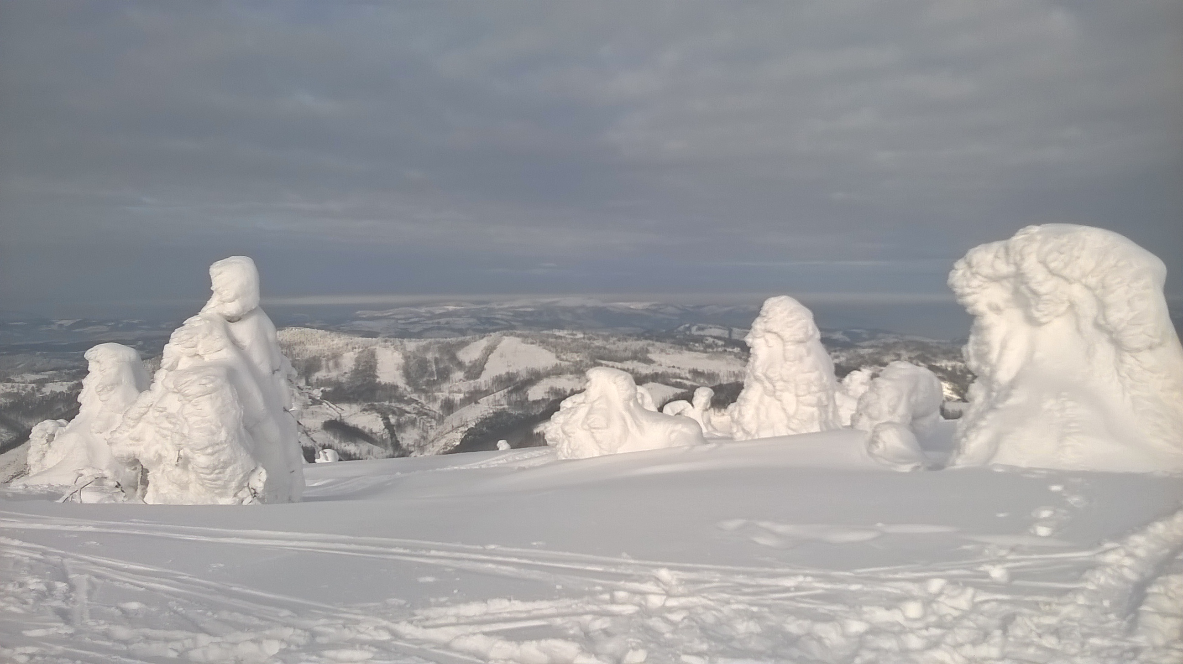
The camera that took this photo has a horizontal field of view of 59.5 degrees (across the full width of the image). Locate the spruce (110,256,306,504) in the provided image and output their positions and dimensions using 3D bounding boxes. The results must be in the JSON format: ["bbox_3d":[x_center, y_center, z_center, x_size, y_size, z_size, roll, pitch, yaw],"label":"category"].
[{"bbox_3d":[-4.267,0.539,11.500,2.134,2.708,2.000,0,2,0],"label":"spruce"}]

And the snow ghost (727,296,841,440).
[{"bbox_3d":[2.886,0.540,15.500,1.682,2.144,1.700,0,2,0],"label":"snow ghost"}]

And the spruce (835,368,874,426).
[{"bbox_3d":[4.750,1.223,18.500,1.004,1.134,1.000,0,2,0],"label":"spruce"}]

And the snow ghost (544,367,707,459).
[{"bbox_3d":[0.428,1.061,13.500,2.080,1.182,1.600,0,2,0],"label":"snow ghost"}]

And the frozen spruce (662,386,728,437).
[{"bbox_3d":[1.792,1.407,18.000,1.103,0.898,0.900,0,2,0],"label":"frozen spruce"}]

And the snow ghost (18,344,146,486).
[{"bbox_3d":[-6.539,1.087,13.300,1.676,1.851,1.600,0,2,0],"label":"snow ghost"}]

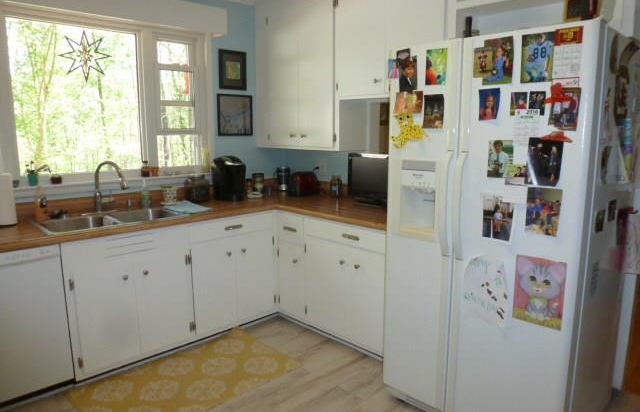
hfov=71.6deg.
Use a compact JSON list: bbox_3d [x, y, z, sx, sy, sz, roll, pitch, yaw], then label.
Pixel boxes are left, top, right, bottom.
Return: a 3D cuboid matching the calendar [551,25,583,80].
[{"bbox_3d":[0.868,-0.535,1.555,0.010,0.168,0.089,-9,13,-42],"label":"calendar"}]

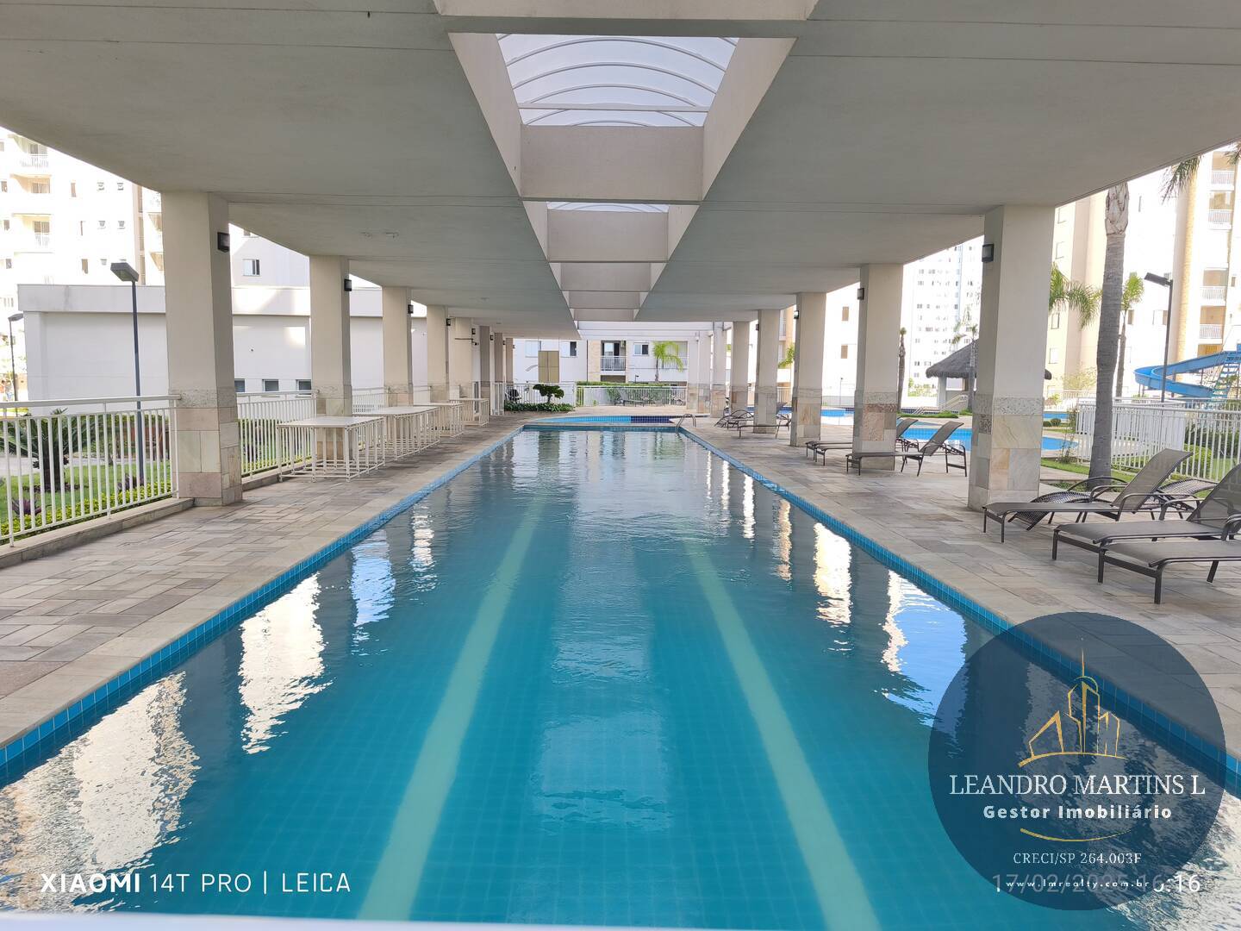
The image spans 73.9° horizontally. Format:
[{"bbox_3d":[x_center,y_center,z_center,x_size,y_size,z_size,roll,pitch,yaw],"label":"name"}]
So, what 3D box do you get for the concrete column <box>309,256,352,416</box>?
[{"bbox_3d":[-4.960,-1.791,14.230,0.549,3.492,0.480,1,6,-1],"label":"concrete column"}]

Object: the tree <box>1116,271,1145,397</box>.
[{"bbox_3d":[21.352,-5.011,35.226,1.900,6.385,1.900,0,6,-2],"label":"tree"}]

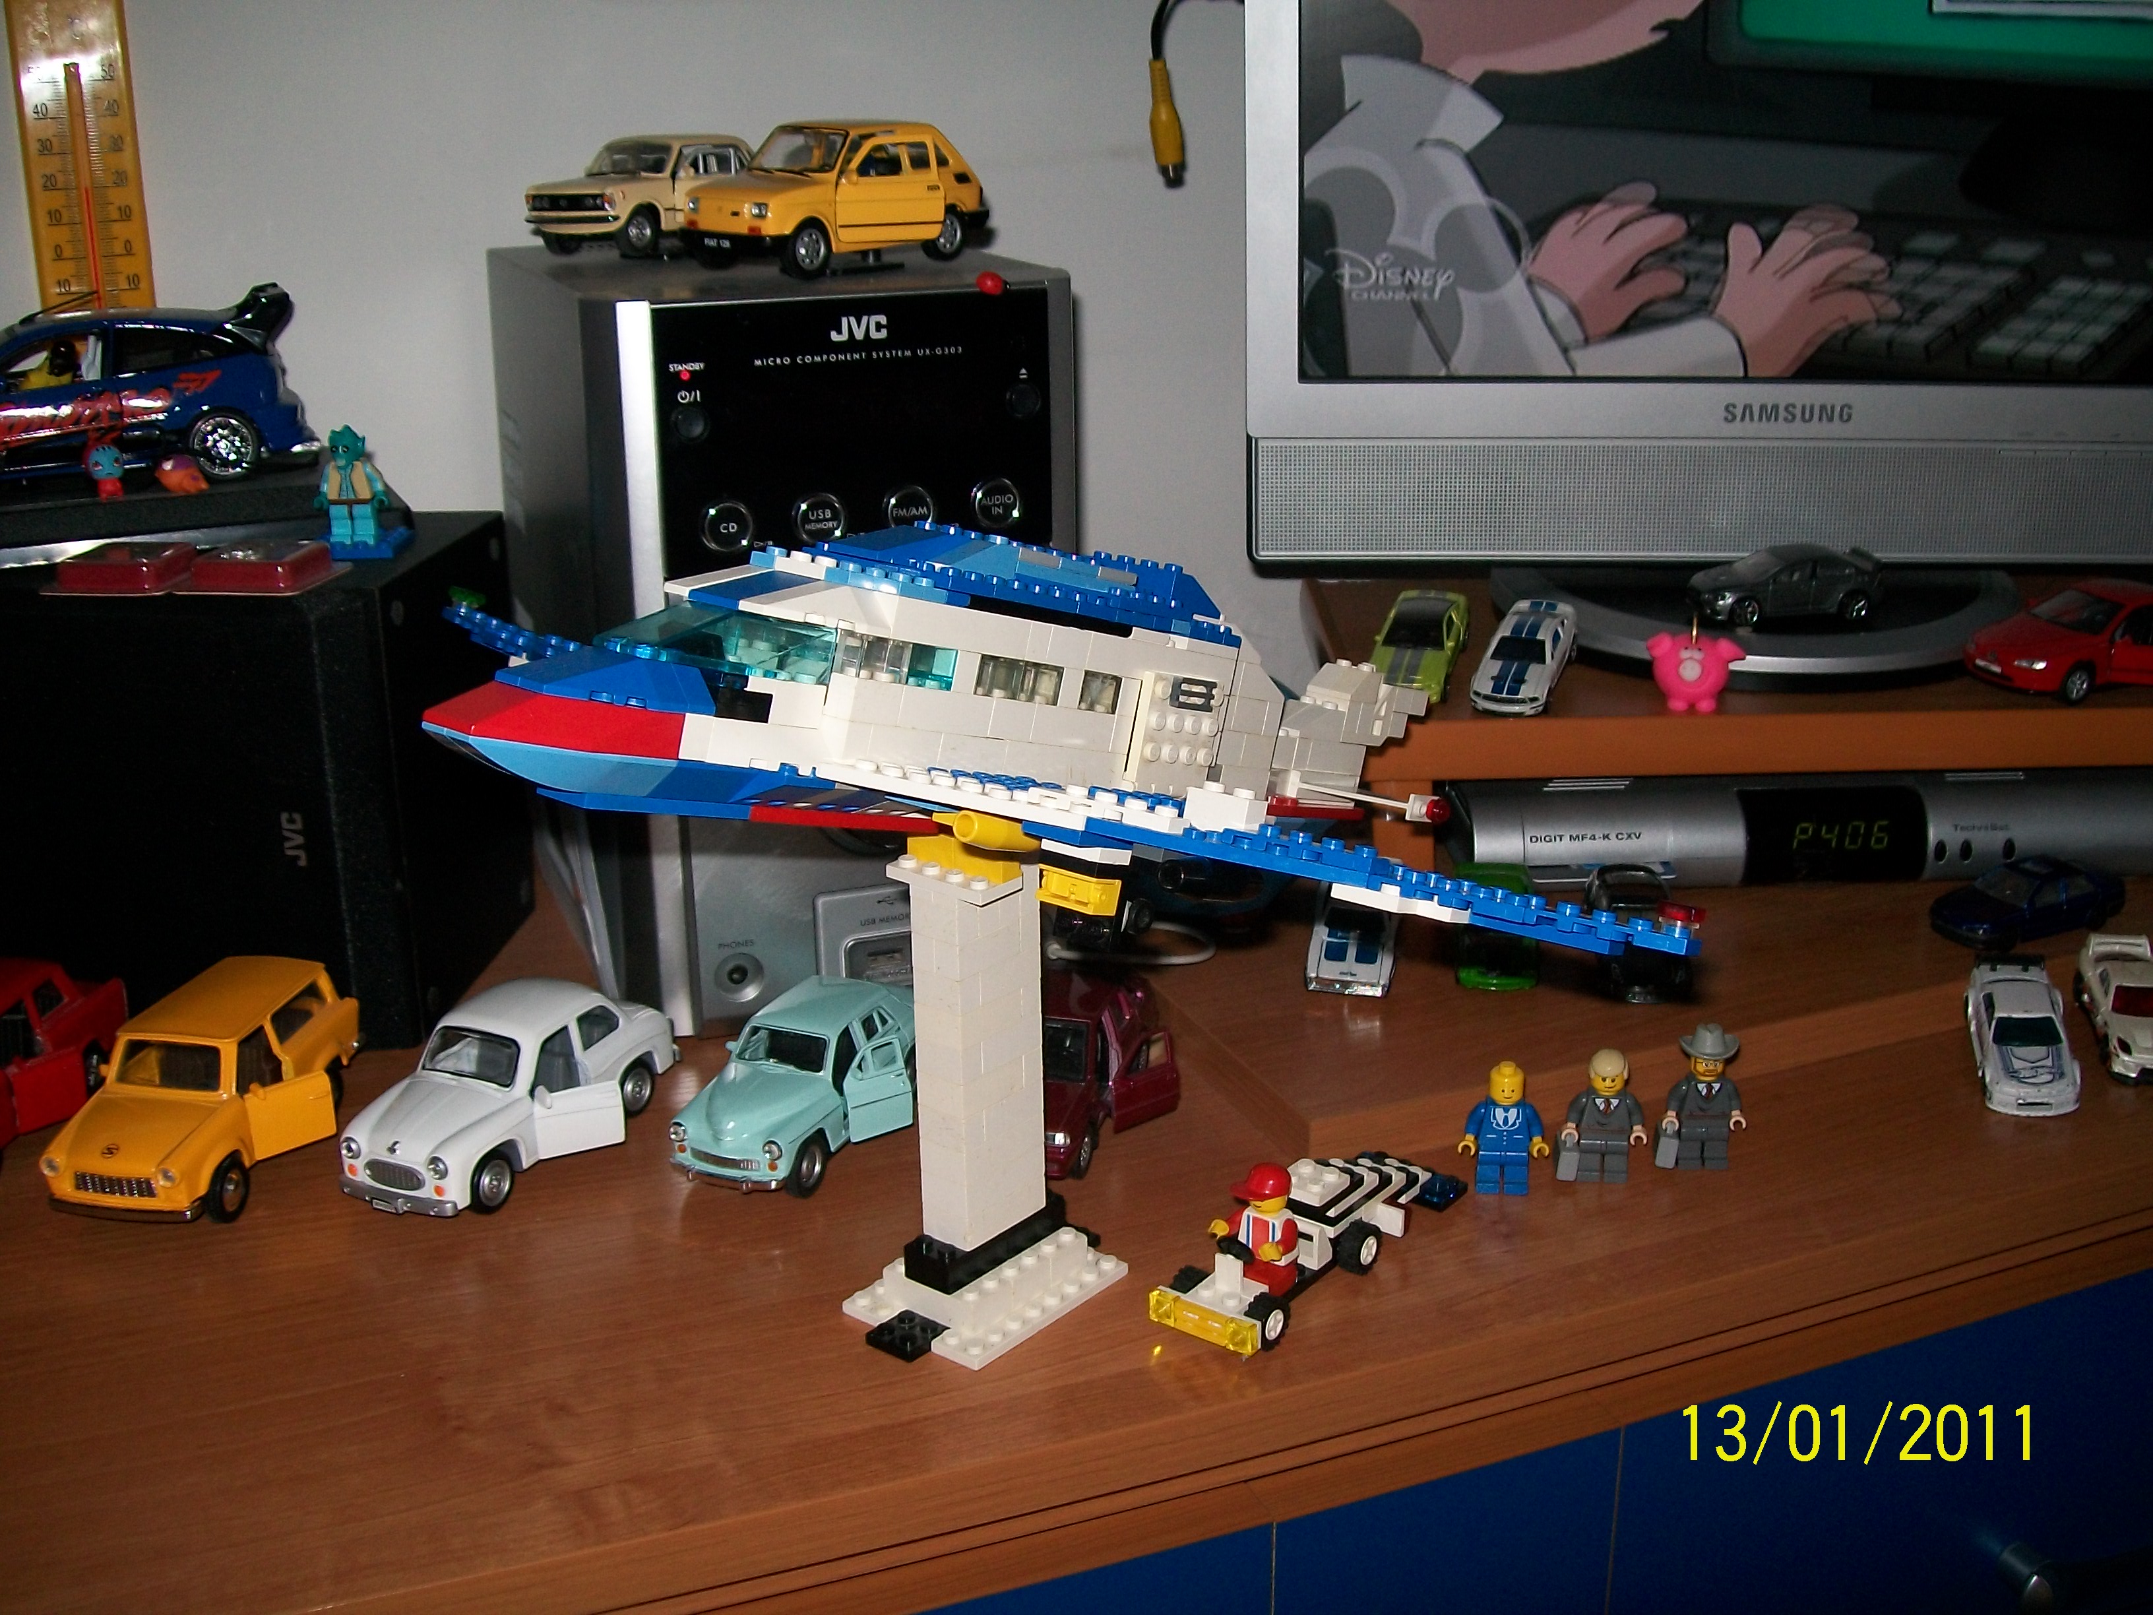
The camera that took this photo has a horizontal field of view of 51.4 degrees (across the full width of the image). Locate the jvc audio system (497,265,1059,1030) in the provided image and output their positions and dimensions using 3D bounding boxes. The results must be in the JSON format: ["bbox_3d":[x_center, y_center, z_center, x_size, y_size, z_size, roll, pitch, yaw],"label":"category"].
[{"bbox_3d":[-0.120,-0.084,0.875,0.157,0.253,0.242,-9,20,-22],"label":"jvc audio system"}]

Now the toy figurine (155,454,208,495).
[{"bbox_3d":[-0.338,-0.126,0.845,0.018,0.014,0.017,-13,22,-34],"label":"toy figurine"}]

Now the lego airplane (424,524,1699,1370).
[{"bbox_3d":[-0.008,0.024,0.600,0.402,0.217,0.364,14,23,37],"label":"lego airplane"}]

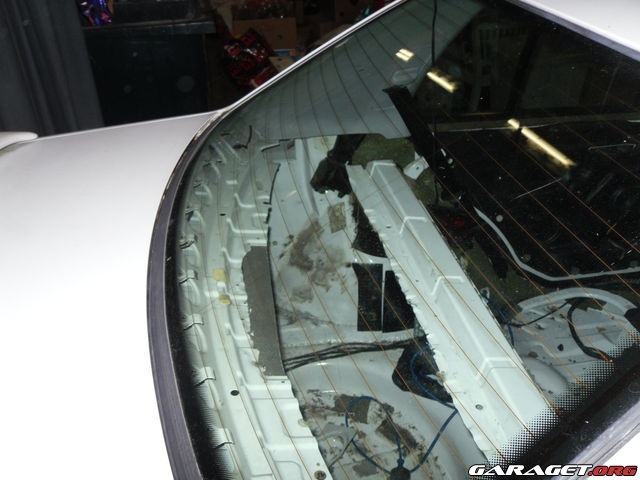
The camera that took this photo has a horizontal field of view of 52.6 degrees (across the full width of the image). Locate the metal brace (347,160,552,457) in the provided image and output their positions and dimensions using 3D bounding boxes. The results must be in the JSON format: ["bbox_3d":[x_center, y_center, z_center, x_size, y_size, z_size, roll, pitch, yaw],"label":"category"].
[{"bbox_3d":[0.237,0.083,1.363,0.148,0.057,1.005,-6,34,-9],"label":"metal brace"}]

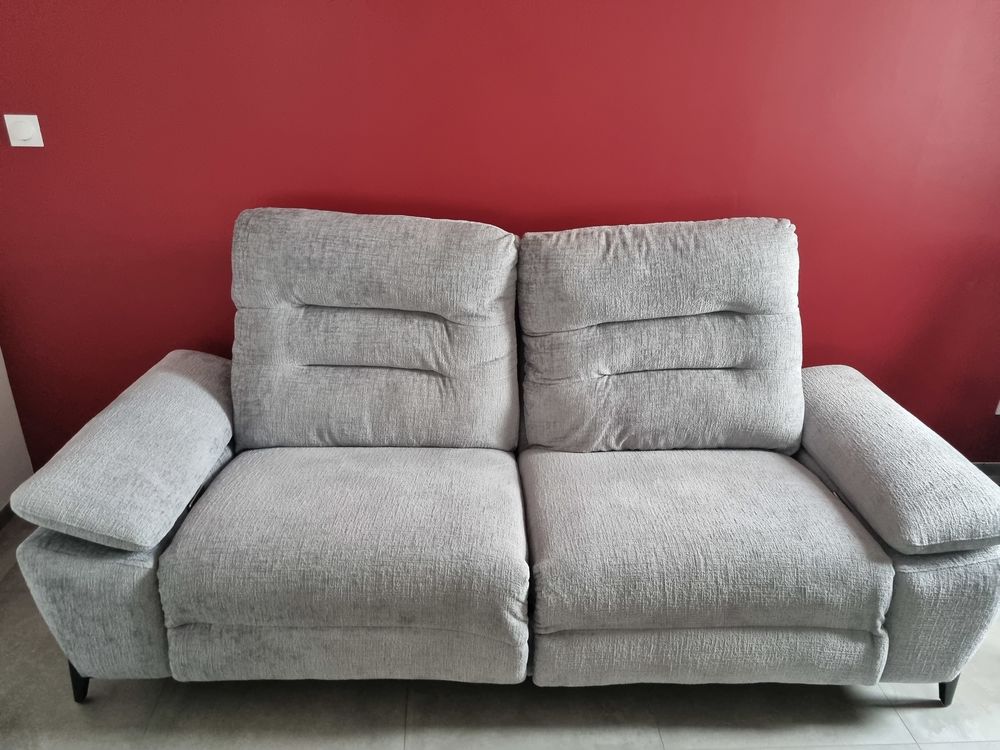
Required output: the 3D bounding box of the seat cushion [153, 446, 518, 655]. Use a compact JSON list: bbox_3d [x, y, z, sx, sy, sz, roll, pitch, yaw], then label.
[{"bbox_3d":[-0.322,0.364,1.779,0.735,0.230,0.530,1,26,-3],"label":"seat cushion"}]

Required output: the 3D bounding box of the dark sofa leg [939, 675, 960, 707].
[{"bbox_3d":[1.102,0.769,1.851,0.048,0.096,0.045,1,26,-3],"label":"dark sofa leg"}]

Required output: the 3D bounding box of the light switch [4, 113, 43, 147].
[{"bbox_3d":[-1.270,-0.649,2.002,0.082,0.082,0.012,0,26,-4],"label":"light switch"}]

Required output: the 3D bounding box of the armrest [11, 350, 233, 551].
[{"bbox_3d":[-0.812,0.140,1.759,0.300,0.125,0.730,1,26,-3],"label":"armrest"}]

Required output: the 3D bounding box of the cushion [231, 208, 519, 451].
[{"bbox_3d":[-0.325,-0.123,2.004,0.735,0.600,0.220,1,10,-3],"label":"cushion"}]

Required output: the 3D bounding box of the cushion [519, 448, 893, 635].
[{"bbox_3d":[0.432,0.373,1.808,0.740,0.220,0.530,1,26,-3],"label":"cushion"}]

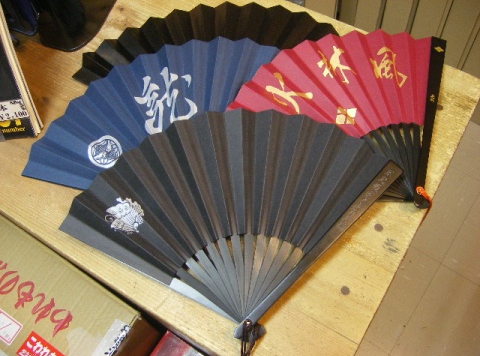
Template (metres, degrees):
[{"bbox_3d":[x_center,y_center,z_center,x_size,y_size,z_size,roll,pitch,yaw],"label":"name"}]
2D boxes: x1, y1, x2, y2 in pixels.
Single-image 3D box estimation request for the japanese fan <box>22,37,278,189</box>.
[{"bbox_3d":[-0.094,-0.062,0.653,0.423,0.030,0.273,-23,69,-1],"label":"japanese fan"}]

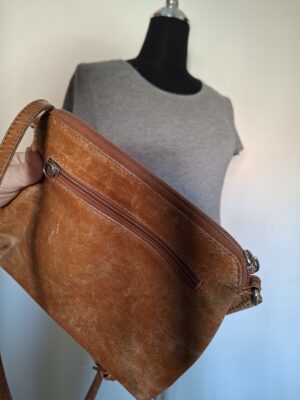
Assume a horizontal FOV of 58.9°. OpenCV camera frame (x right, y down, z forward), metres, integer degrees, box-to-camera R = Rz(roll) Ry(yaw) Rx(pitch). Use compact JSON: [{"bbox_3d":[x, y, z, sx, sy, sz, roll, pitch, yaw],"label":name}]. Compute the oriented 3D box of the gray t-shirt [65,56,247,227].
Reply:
[{"bbox_3d":[0.033,-0.015,0.665,0.460,0.580,0.250,1,3,-27],"label":"gray t-shirt"}]

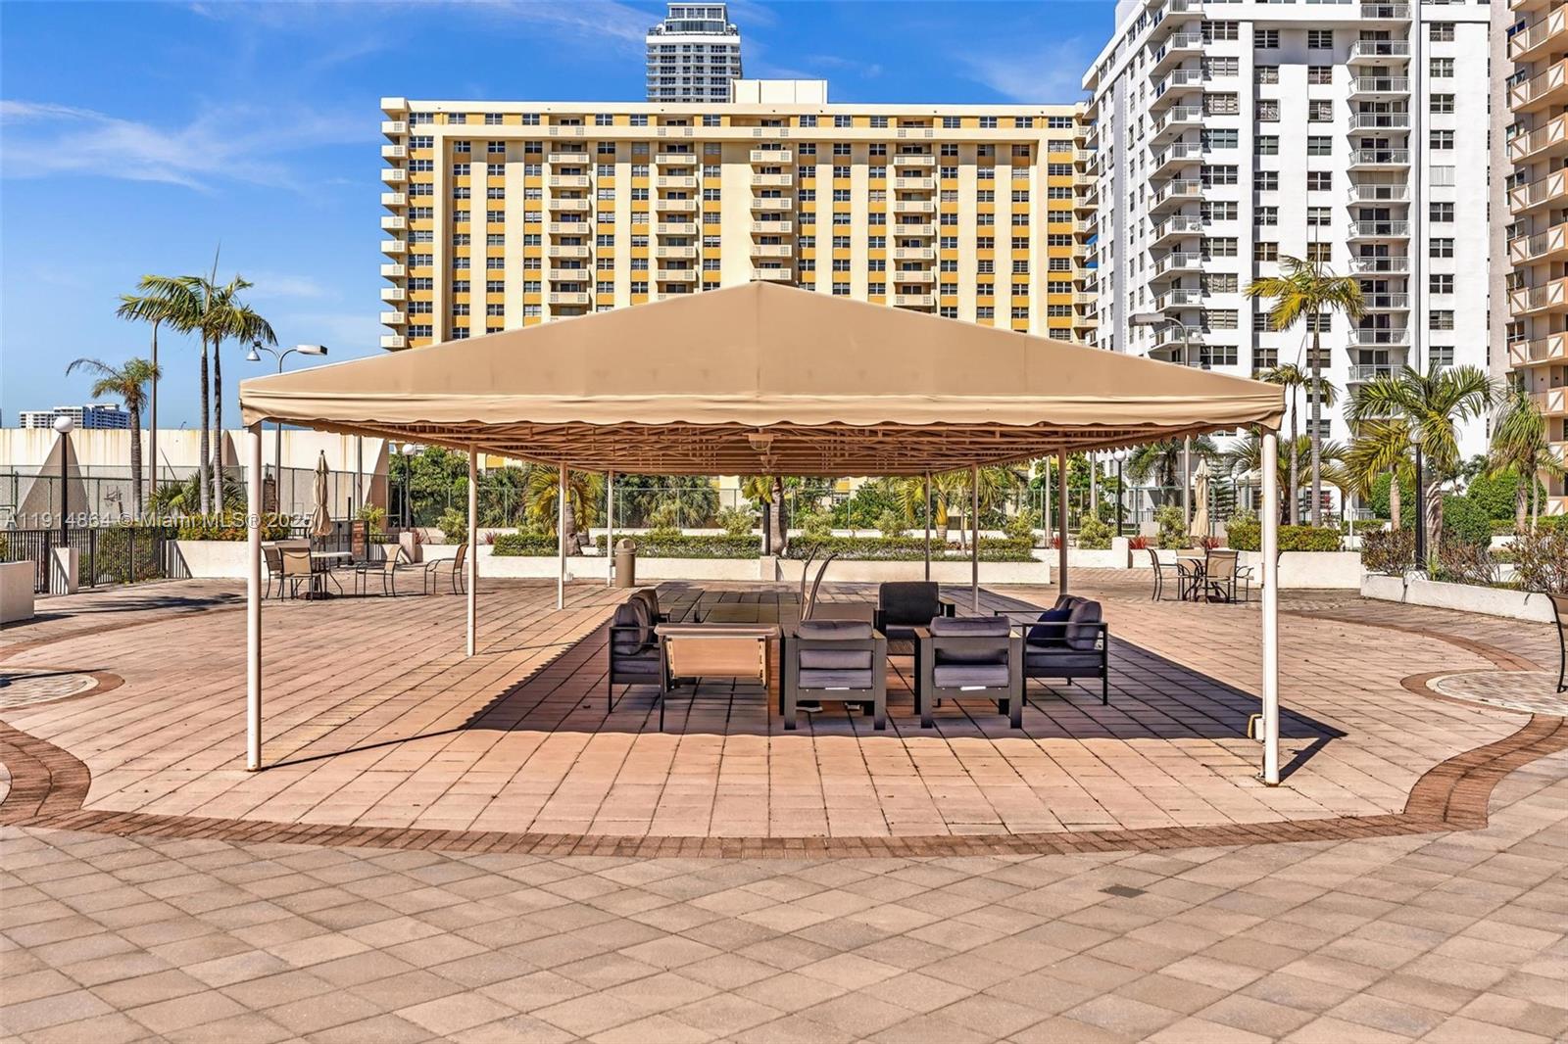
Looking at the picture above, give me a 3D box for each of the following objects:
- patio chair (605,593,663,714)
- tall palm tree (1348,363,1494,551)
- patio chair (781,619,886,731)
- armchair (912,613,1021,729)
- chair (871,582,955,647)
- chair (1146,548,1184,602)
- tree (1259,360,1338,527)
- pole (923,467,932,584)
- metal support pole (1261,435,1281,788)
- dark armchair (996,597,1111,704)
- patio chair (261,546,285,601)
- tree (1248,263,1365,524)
[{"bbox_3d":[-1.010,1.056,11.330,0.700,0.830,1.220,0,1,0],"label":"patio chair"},{"bbox_3d":[11.680,-0.984,25.487,2.750,3.800,2.600,0,1,0],"label":"tall palm tree"},{"bbox_3d":[0.355,1.102,10.390,0.730,0.780,0.740,0,1,-3],"label":"patio chair"},{"bbox_3d":[1.370,1.100,10.470,0.730,0.790,0.740,0,1,1],"label":"armchair"},{"bbox_3d":[1.265,1.035,13.500,0.730,0.820,0.750,0,1,-1],"label":"chair"},{"bbox_3d":[6.315,0.884,22.967,0.645,0.845,0.600,0,1,2],"label":"chair"},{"bbox_3d":[13.247,-1.874,36.000,2.150,4.600,2.150,0,1,0],"label":"tree"},{"bbox_3d":[2.735,0.141,26.406,0.080,2.220,0.080,0,1,0],"label":"pole"},{"bbox_3d":[2.868,0.478,8.190,0.090,2.120,0.090,0,1,0],"label":"metal support pole"},{"bbox_3d":[2.295,1.069,12.039,0.710,0.830,1.380,0,1,0],"label":"dark armchair"},{"bbox_3d":[-8.500,0.871,23.767,0.645,0.845,0.600,0,1,0],"label":"patio chair"},{"bbox_3d":[11.800,-2.707,31.460,2.700,6.450,2.600,0,1,0],"label":"tree"}]

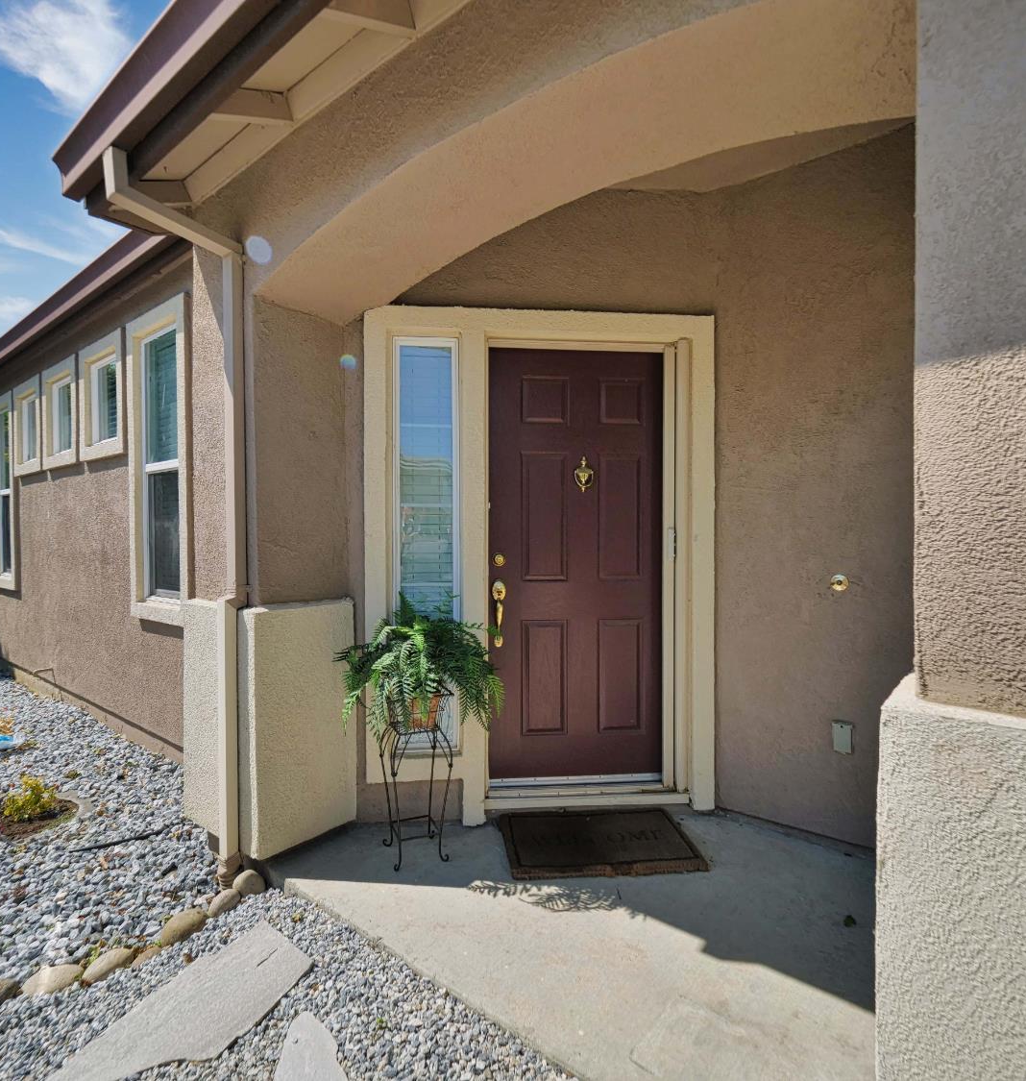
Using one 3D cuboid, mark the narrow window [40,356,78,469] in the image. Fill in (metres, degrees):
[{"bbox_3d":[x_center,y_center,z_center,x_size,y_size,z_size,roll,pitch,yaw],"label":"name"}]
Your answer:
[{"bbox_3d":[-3.523,-0.982,4.606,0.826,0.801,0.110,0,1,37],"label":"narrow window"}]

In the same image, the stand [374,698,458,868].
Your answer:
[{"bbox_3d":[-0.390,0.919,2.307,0.240,0.640,0.240,0,1,-22],"label":"stand"}]

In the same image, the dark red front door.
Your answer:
[{"bbox_3d":[0.304,0.113,2.758,0.840,2.000,0.050,0,1,-5],"label":"dark red front door"}]

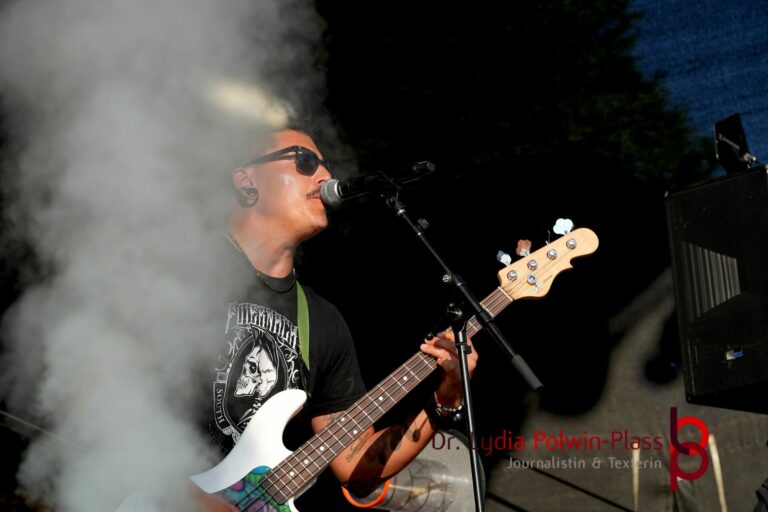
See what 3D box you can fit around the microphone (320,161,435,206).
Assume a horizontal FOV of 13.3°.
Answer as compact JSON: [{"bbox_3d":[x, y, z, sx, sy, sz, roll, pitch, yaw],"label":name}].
[{"bbox_3d":[-0.010,-0.143,6.270,0.252,0.052,0.052,-14,-10,29],"label":"microphone"}]

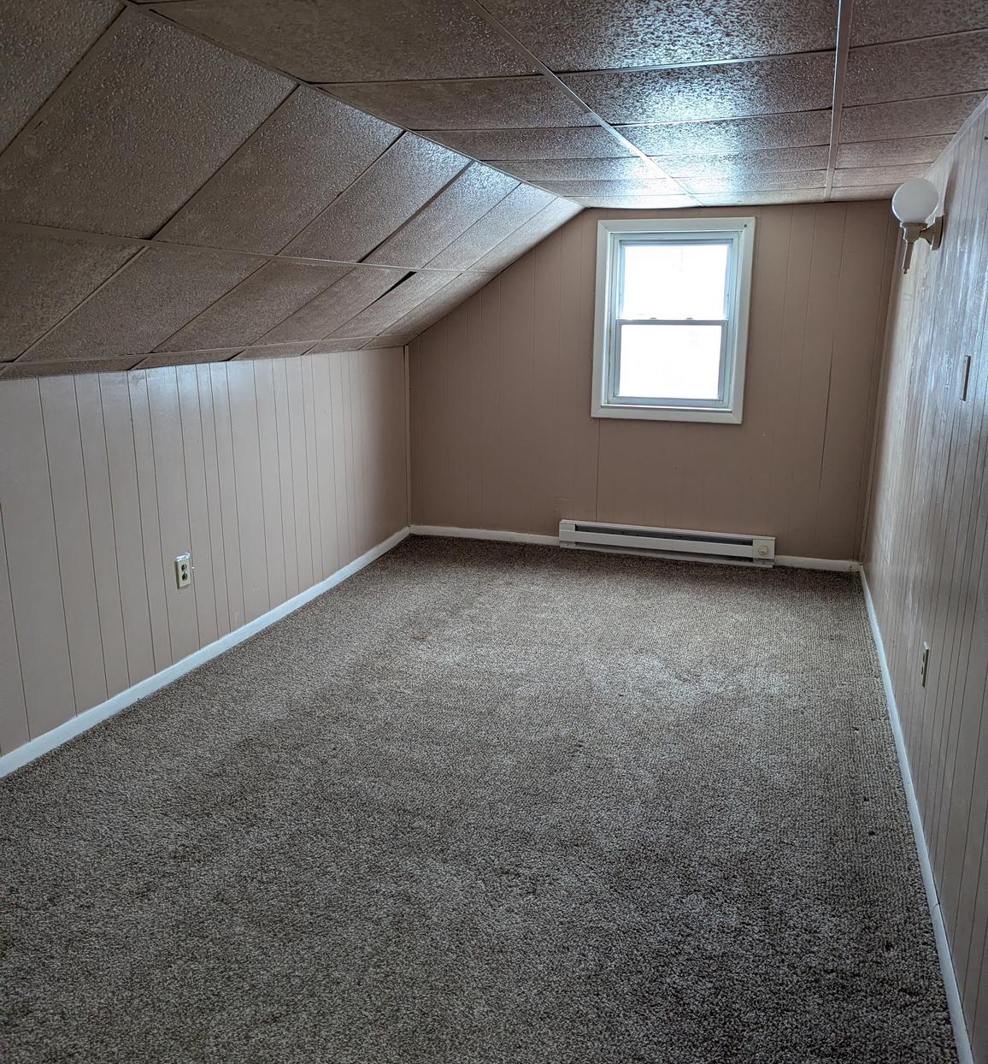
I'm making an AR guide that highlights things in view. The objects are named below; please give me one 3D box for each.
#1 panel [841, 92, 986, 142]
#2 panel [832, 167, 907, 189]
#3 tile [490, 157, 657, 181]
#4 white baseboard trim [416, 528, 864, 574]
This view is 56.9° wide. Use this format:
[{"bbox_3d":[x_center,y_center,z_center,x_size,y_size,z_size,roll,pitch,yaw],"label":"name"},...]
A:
[{"bbox_3d":[1.172,-1.185,2.636,0.341,0.020,0.601,5,15,18],"label":"panel"},{"bbox_3d":[1.567,-1.465,3.755,0.340,0.020,0.602,5,15,18],"label":"panel"},{"bbox_3d":[0.350,-1.396,3.518,0.555,0.020,0.598,4,15,18],"label":"tile"},{"bbox_3d":[0.740,0.089,5.367,2.675,0.068,0.016,4,15,18],"label":"white baseboard trim"}]

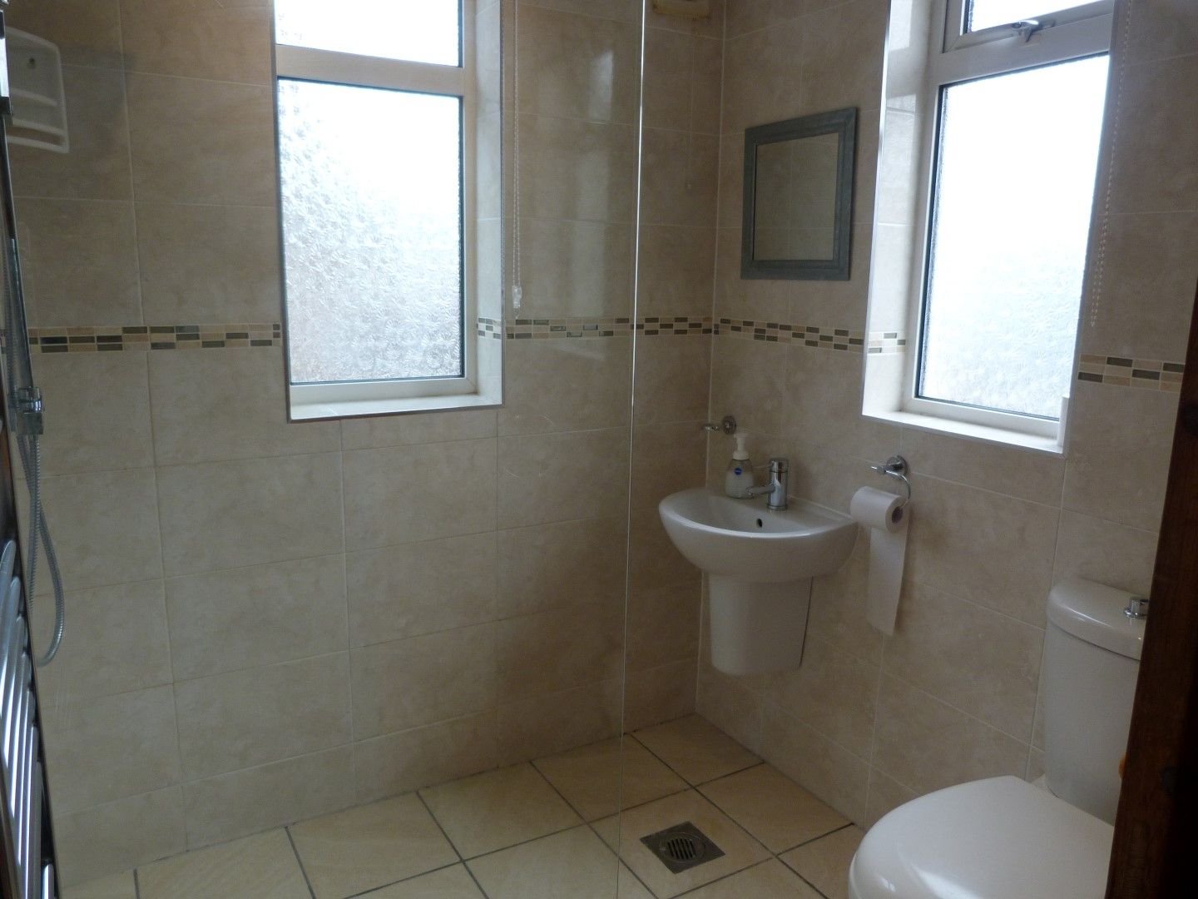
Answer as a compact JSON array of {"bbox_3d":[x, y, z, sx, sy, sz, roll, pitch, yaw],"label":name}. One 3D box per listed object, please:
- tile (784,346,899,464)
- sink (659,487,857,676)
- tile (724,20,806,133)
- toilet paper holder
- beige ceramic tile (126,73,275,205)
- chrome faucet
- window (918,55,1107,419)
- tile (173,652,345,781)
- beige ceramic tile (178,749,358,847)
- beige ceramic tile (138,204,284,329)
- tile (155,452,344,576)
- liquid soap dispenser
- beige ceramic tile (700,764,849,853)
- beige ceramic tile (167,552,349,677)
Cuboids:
[{"bbox_3d":[0.597,-0.117,2.153,0.010,0.245,0.399,-5,13,-30],"label":"tile"},{"bbox_3d":[0.357,0.374,2.248,0.405,0.455,0.480,-5,13,-30],"label":"sink"},{"bbox_3d":[0.433,-0.976,2.300,0.010,0.250,0.314,-5,13,-30],"label":"tile"},{"bbox_3d":[0.677,0.073,1.974,0.060,0.112,0.128,-5,13,-30],"label":"toilet paper holder"},{"bbox_3d":[-0.828,-0.643,1.821,0.281,0.248,0.010,-5,13,-30],"label":"beige ceramic tile"},{"bbox_3d":[0.431,0.091,2.207,0.124,0.130,0.050,-5,13,-30],"label":"chrome faucet"},{"bbox_3d":[0.894,-0.445,1.890,0.030,0.720,0.430,-5,13,-30],"label":"window"},{"bbox_3d":[-0.803,0.642,2.099,0.400,0.252,0.010,-5,13,-30],"label":"tile"},{"bbox_3d":[-0.805,0.856,2.139,0.399,0.185,0.010,-5,13,-30],"label":"beige ceramic tile"},{"bbox_3d":[-0.834,-0.396,1.868,0.278,0.249,0.010,-5,13,-30],"label":"beige ceramic tile"},{"bbox_3d":[-0.793,0.146,2.003,0.400,0.251,0.010,-5,13,-30],"label":"tile"},{"bbox_3d":[0.384,0.044,2.338,0.073,0.170,0.060,6,12,24],"label":"liquid soap dispenser"},{"bbox_3d":[0.460,0.952,2.310,0.257,0.010,0.333,-5,13,-30],"label":"beige ceramic tile"},{"bbox_3d":[-0.796,0.391,2.048,0.399,0.250,0.010,-5,13,-30],"label":"beige ceramic tile"}]

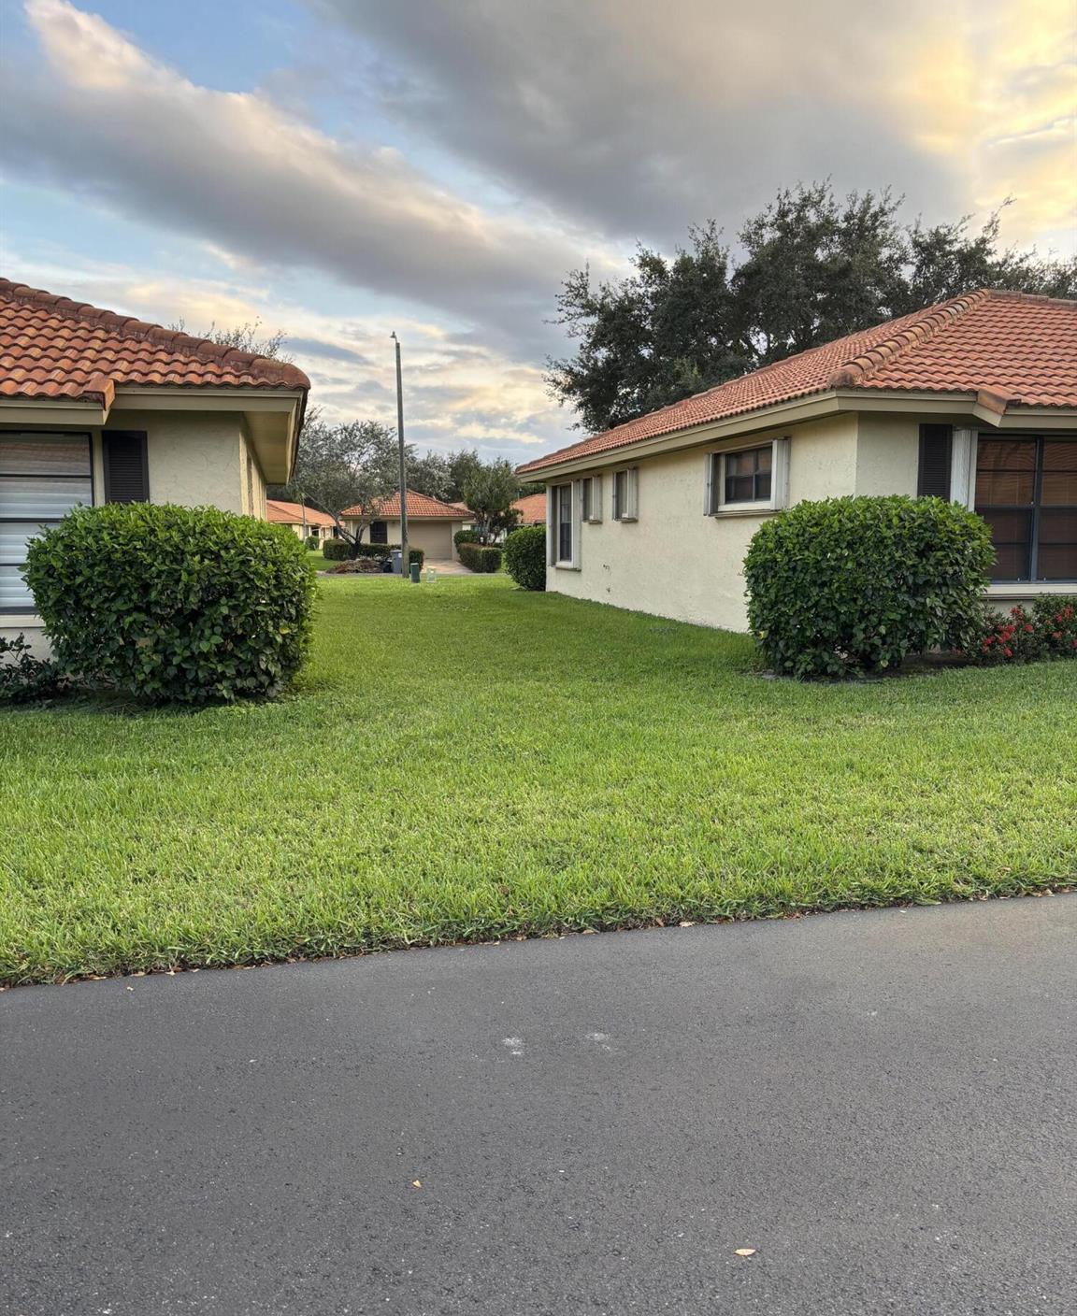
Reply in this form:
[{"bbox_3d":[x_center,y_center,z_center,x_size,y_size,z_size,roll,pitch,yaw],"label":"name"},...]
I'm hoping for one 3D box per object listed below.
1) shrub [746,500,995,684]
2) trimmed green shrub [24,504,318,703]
[{"bbox_3d":[3.180,-0.725,10.400,2.200,1.600,1.350,-1,7,-13],"label":"shrub"},{"bbox_3d":[-3.130,-0.514,9.400,2.270,1.600,1.300,-1,7,-13],"label":"trimmed green shrub"}]

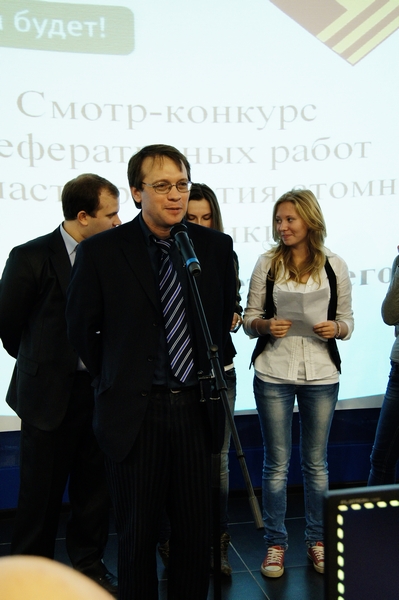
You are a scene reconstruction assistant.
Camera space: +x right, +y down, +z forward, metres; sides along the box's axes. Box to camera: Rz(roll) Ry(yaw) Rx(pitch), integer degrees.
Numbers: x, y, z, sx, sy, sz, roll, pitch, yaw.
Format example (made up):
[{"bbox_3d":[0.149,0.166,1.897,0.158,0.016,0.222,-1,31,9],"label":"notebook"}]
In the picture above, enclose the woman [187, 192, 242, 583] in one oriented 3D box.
[{"bbox_3d":[0.000,0.340,3.825,0.430,1.690,0.360,-1,5,0],"label":"woman"}]

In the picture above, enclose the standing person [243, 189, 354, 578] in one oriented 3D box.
[{"bbox_3d":[0.437,0.353,3.786,0.470,1.660,0.380,-1,5,3],"label":"standing person"}]

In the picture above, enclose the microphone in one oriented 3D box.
[{"bbox_3d":[-0.034,-0.140,2.440,0.051,0.051,0.215,-23,42,0],"label":"microphone"}]

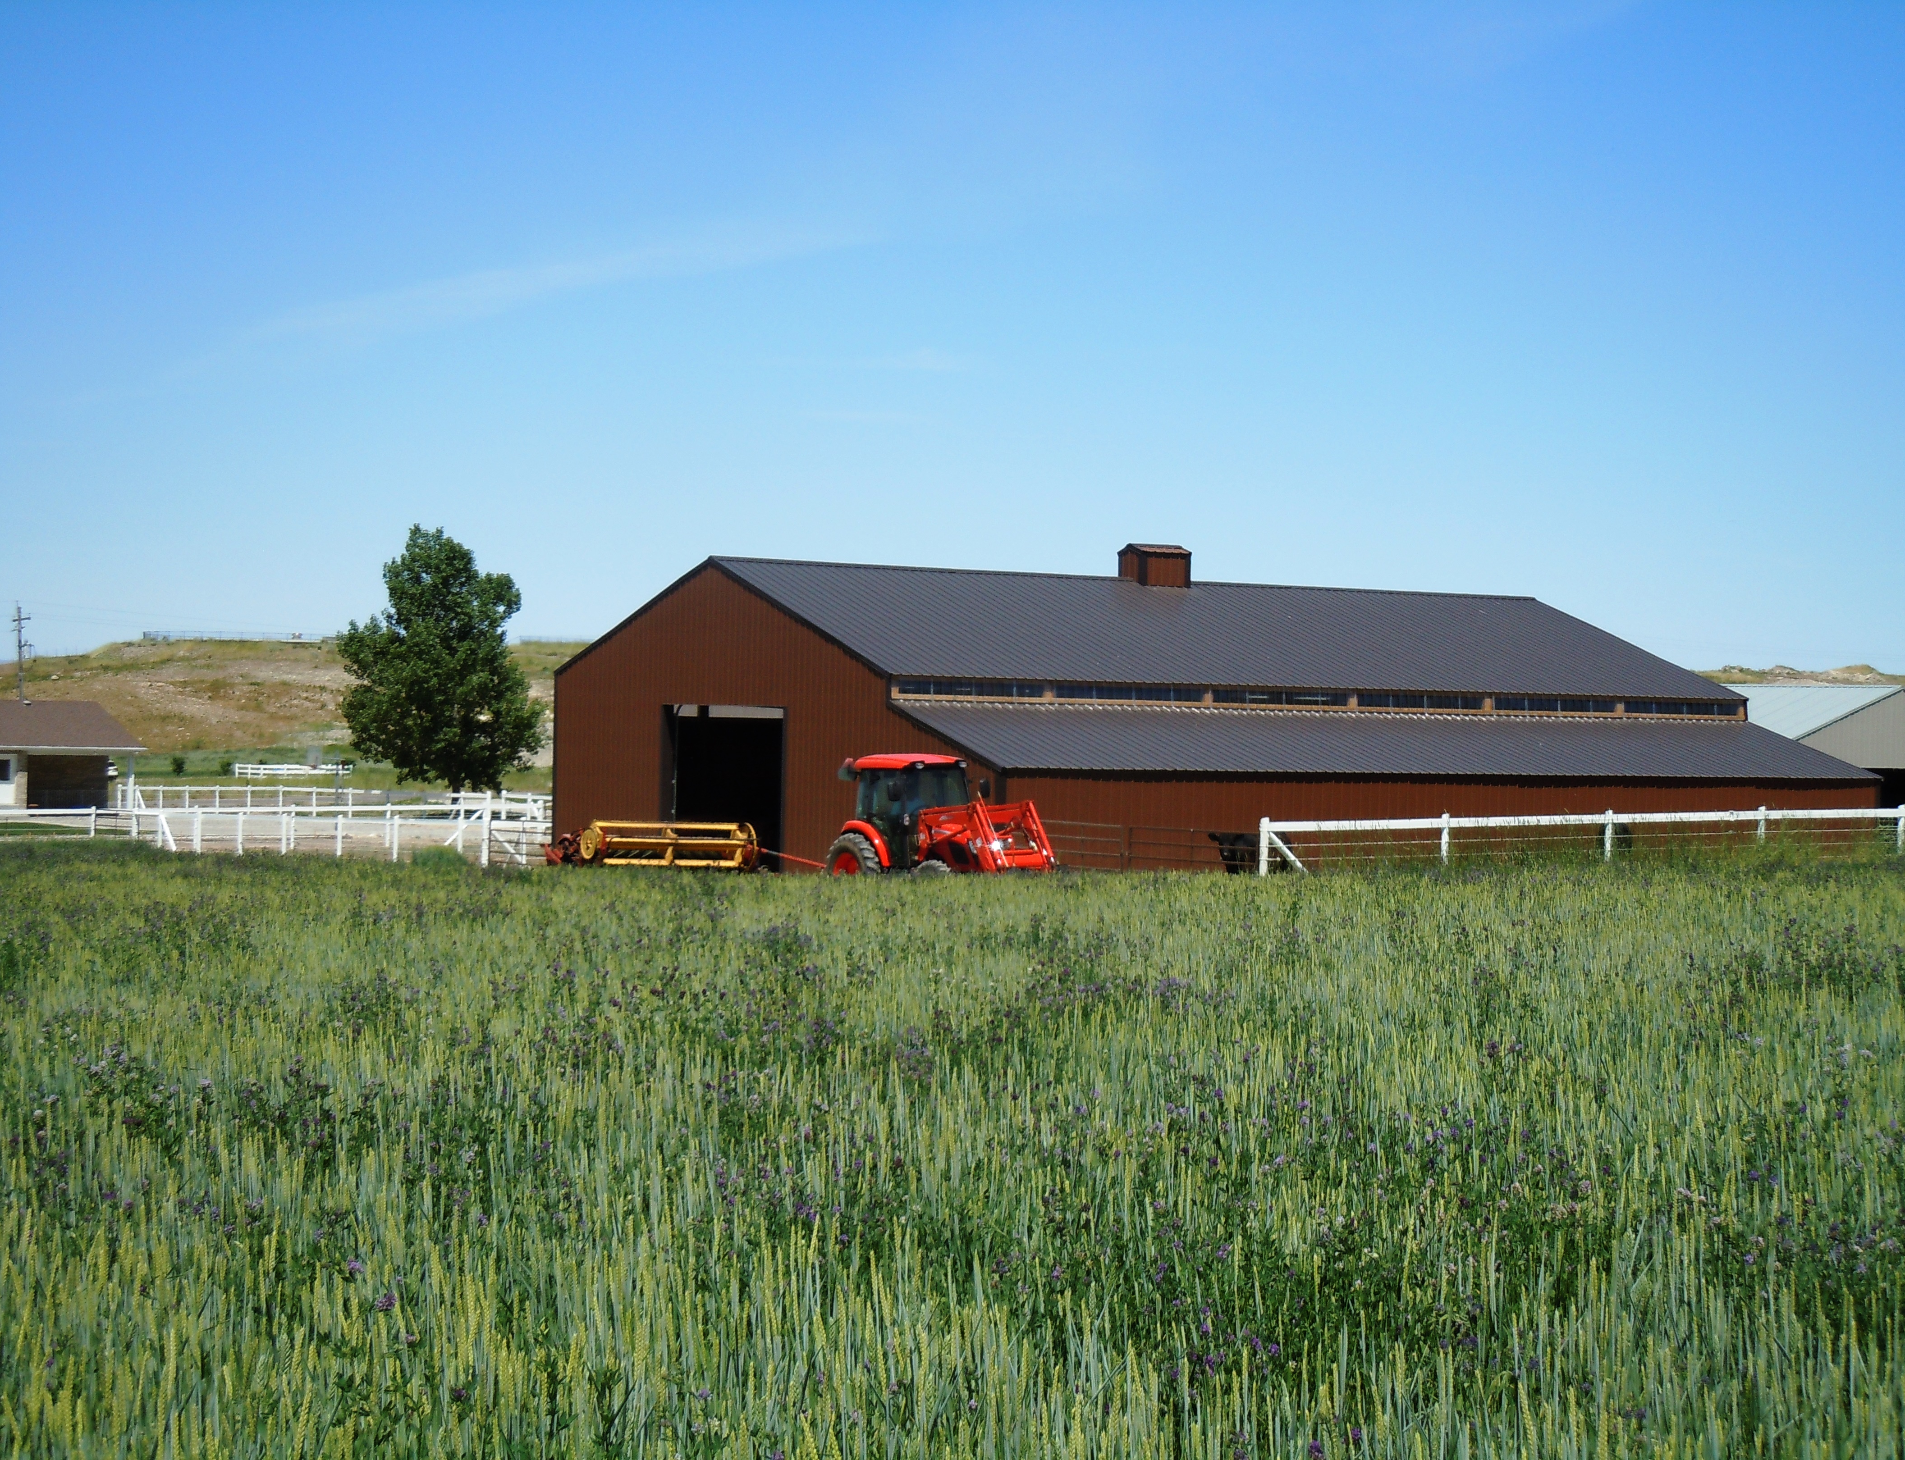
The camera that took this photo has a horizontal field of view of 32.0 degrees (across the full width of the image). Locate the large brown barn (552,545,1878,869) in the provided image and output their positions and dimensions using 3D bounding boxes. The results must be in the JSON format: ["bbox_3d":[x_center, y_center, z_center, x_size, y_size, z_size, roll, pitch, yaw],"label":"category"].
[{"bbox_3d":[5.396,-0.439,70.471,22.050,7.100,17.550,1,0,-33],"label":"large brown barn"}]

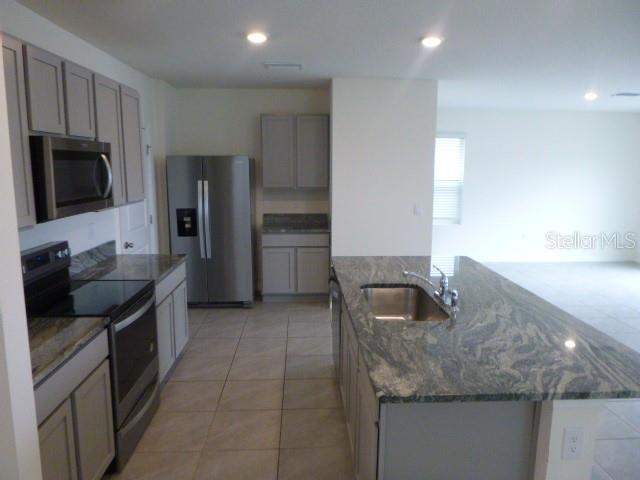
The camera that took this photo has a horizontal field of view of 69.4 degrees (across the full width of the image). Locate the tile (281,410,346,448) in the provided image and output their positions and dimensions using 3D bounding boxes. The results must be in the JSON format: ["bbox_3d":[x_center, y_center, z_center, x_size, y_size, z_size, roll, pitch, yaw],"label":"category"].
[{"bbox_3d":[-0.026,1.235,3.025,0.452,0.010,0.452,0,9,-2],"label":"tile"}]

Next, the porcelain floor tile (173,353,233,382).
[{"bbox_3d":[-0.977,1.070,3.837,0.453,0.010,0.453,0,9,-3],"label":"porcelain floor tile"}]

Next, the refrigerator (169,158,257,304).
[{"bbox_3d":[-1.263,-0.113,5.622,0.906,1.755,0.815,0,9,-3],"label":"refrigerator"}]

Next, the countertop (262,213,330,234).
[{"bbox_3d":[-0.294,-0.203,5.781,0.816,0.165,0.640,0,9,-3],"label":"countertop"}]

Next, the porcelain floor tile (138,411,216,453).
[{"bbox_3d":[-0.936,1.211,2.936,0.453,0.010,0.453,0,9,-3],"label":"porcelain floor tile"}]

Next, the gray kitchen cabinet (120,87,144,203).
[{"bbox_3d":[-1.624,-0.736,3.649,0.310,0.876,0.419,0,10,-2],"label":"gray kitchen cabinet"}]

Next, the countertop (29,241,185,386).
[{"bbox_3d":[-1.435,0.295,2.876,0.640,0.155,2.470,0,9,-2],"label":"countertop"}]

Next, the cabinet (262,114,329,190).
[{"bbox_3d":[-0.298,-1.091,5.802,0.810,0.890,0.335,0,9,-2],"label":"cabinet"}]

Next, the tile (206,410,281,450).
[{"bbox_3d":[-0.483,1.236,3.006,0.452,0.010,0.452,0,9,-2],"label":"tile"}]

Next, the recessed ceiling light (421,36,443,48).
[{"bbox_3d":[0.849,-1.495,3.511,0.160,0.020,0.160,0,9,-3],"label":"recessed ceiling light"}]

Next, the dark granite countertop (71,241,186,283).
[{"bbox_3d":[-1.433,0.151,3.485,0.650,0.150,0.930,0,9,-3],"label":"dark granite countertop"}]

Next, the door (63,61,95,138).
[{"bbox_3d":[-1.448,-0.827,2.793,0.020,0.400,0.350,0,9,-2],"label":"door"}]

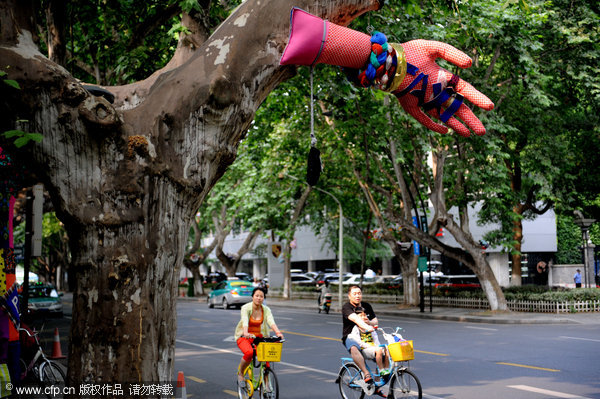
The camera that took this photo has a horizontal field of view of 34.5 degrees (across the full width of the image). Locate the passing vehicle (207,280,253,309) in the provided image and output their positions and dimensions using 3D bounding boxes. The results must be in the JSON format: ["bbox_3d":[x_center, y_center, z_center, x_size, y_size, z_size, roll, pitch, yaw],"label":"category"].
[{"bbox_3d":[-3.556,5.082,51.800,1.820,1.480,4.750,2,-5,-22],"label":"passing vehicle"}]

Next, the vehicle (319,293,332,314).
[{"bbox_3d":[1.181,4.756,45.100,0.680,1.120,1.750,1,-4,-18],"label":"vehicle"}]

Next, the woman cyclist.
[{"bbox_3d":[-0.577,1.995,13.750,0.600,1.480,0.800,2,-5,-25],"label":"woman cyclist"}]

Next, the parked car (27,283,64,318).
[{"bbox_3d":[-12.400,4.651,45.500,1.820,1.470,4.700,2,-5,-23],"label":"parked car"}]

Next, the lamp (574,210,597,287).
[{"bbox_3d":[13.464,2.803,45.500,1.000,4.300,1.000,0,-4,0],"label":"lamp"}]

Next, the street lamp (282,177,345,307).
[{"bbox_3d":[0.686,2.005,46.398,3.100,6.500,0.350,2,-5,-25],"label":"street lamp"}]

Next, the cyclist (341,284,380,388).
[{"bbox_3d":[0.897,1.991,13.750,0.550,1.520,0.780,4,-6,-41],"label":"cyclist"}]

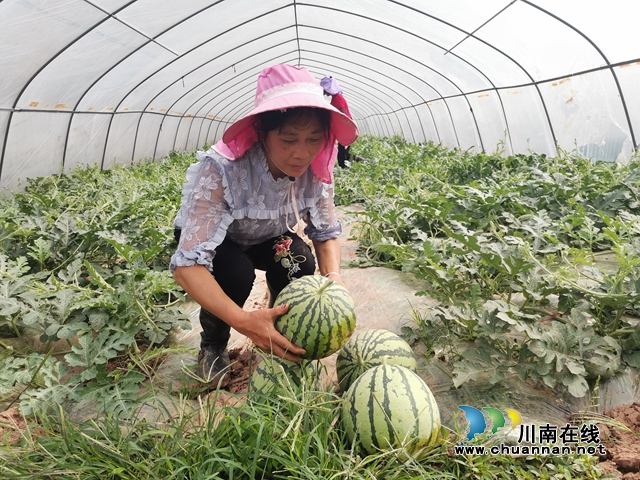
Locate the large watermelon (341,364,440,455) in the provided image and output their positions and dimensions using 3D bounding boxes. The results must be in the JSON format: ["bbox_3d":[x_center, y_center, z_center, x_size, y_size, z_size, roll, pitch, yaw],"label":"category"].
[{"bbox_3d":[0.176,0.441,1.202,0.245,0.235,0.245,-4,13,0],"label":"large watermelon"}]

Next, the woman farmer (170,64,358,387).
[{"bbox_3d":[-0.204,0.023,1.450,0.530,0.980,0.730,-12,15,-31],"label":"woman farmer"}]

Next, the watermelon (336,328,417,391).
[{"bbox_3d":[0.171,0.388,1.438,0.240,0.230,0.240,-4,13,0],"label":"watermelon"}]

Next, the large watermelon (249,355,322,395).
[{"bbox_3d":[-0.095,0.431,1.372,0.220,0.210,0.220,-4,13,0],"label":"large watermelon"}]

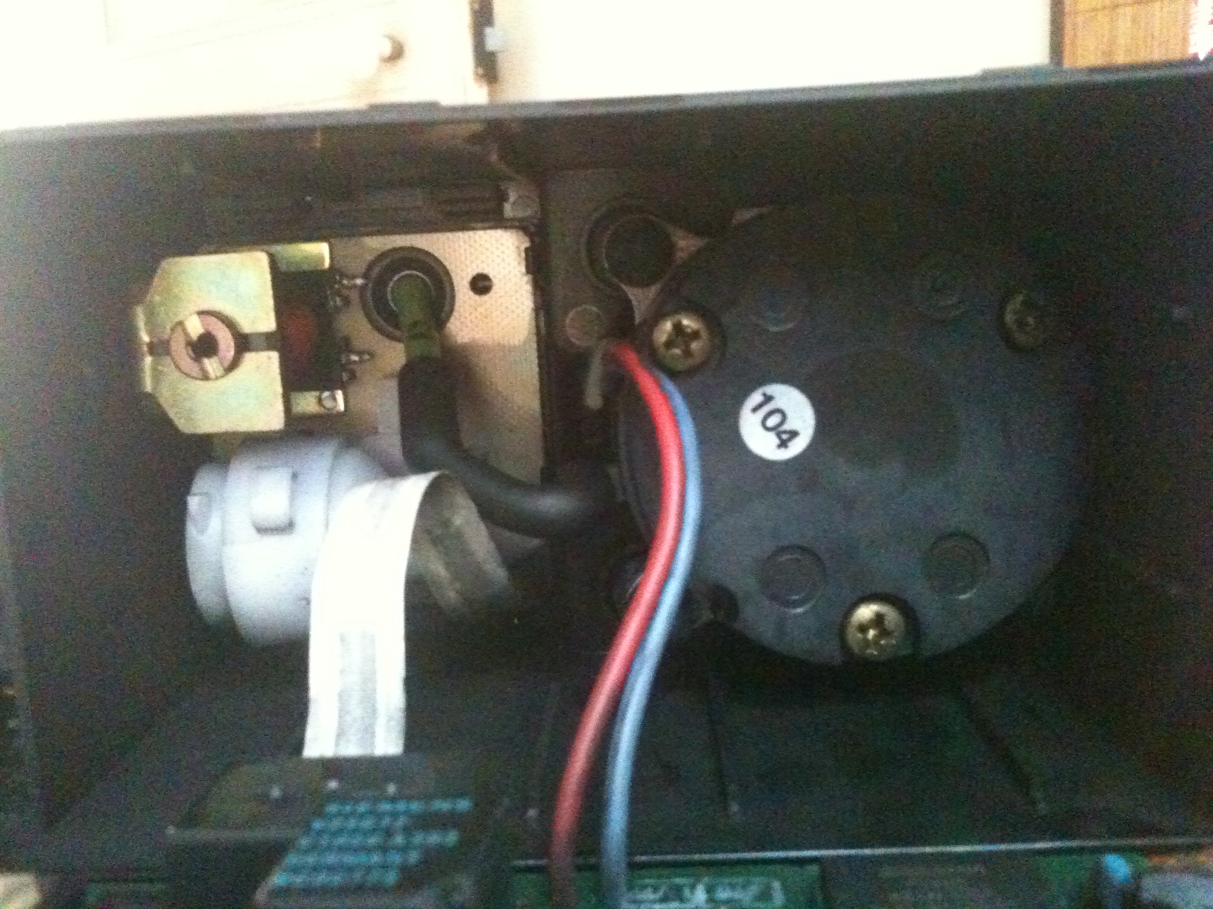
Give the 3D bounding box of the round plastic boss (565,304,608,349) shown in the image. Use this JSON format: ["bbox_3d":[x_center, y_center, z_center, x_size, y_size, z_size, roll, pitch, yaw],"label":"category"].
[{"bbox_3d":[-0.003,-0.020,0.187,0.006,0.006,0.004,-2,6,-1],"label":"round plastic boss"}]

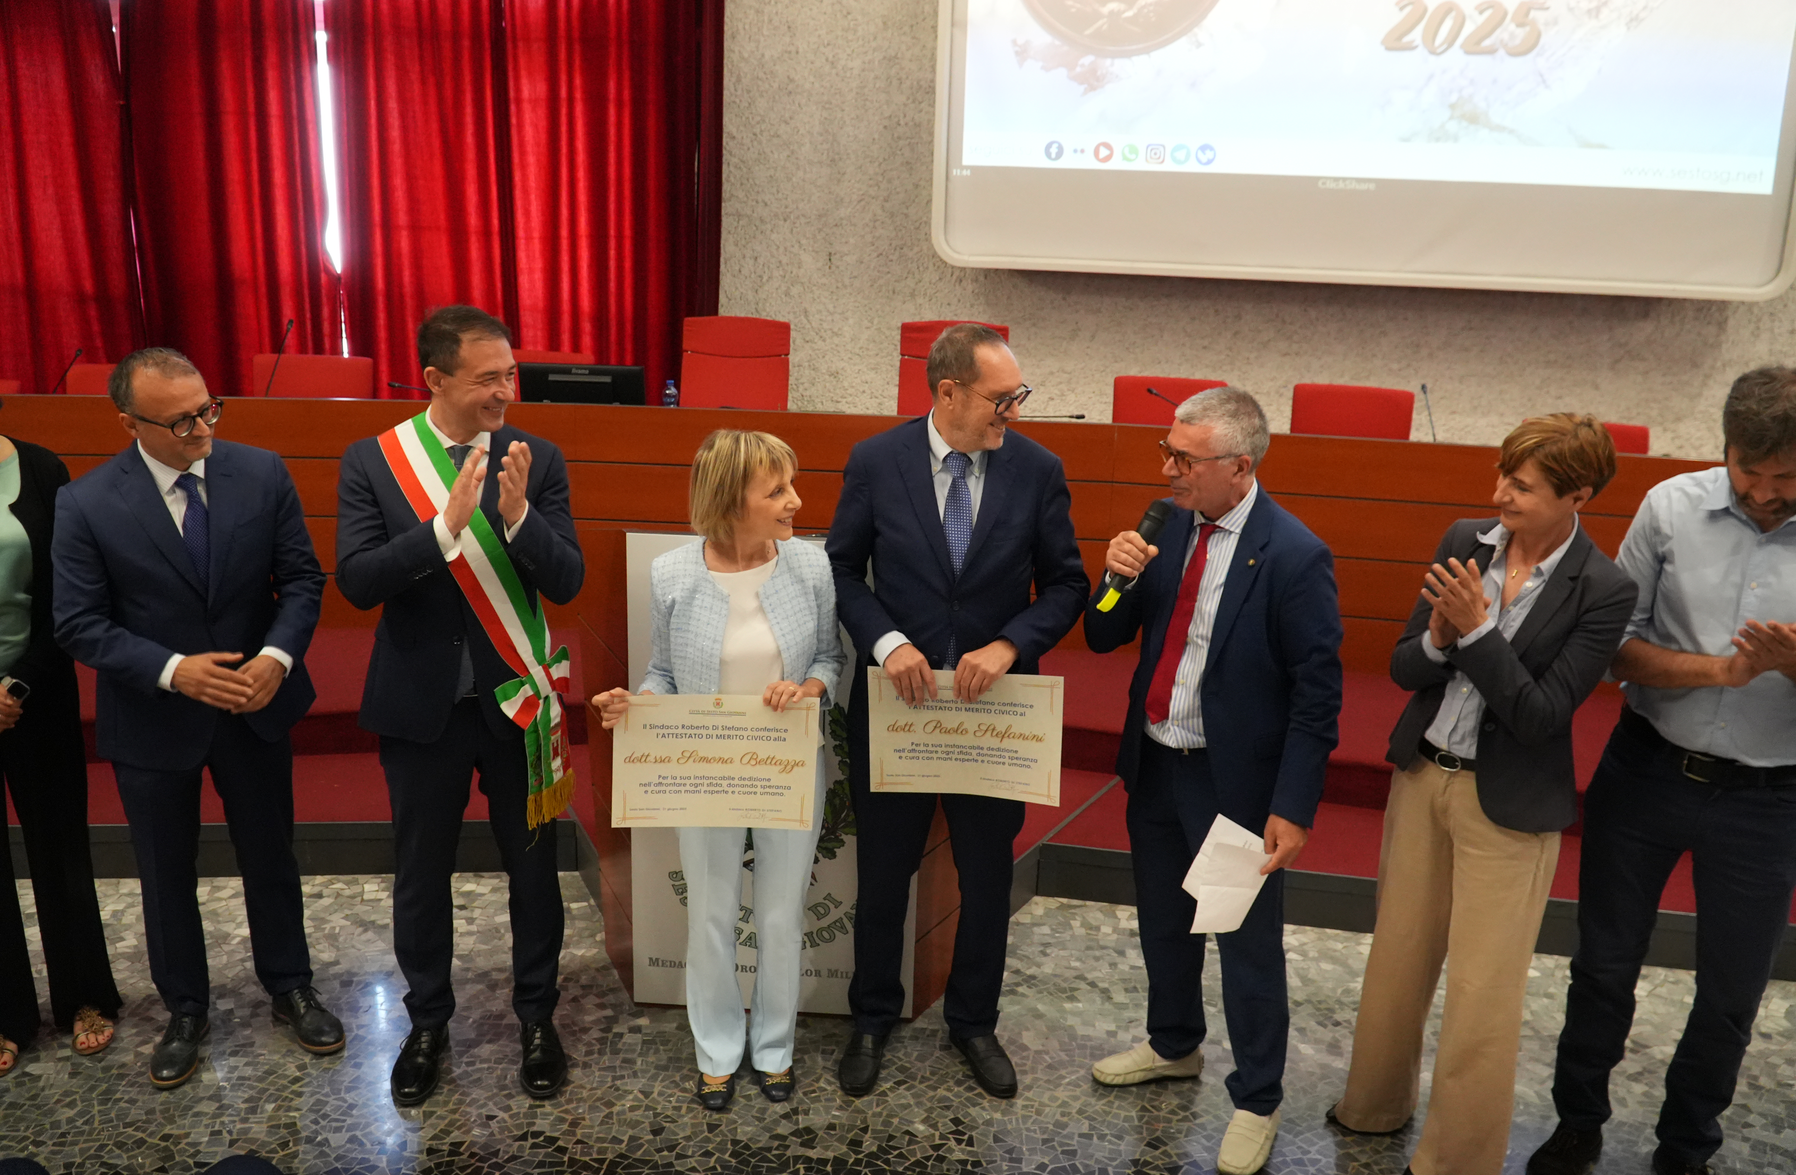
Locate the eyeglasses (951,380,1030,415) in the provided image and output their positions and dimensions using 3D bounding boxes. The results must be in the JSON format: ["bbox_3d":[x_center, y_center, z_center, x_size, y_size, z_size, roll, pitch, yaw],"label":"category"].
[{"bbox_3d":[0.194,-0.432,2.932,0.140,0.048,0.140,29,32,25],"label":"eyeglasses"}]

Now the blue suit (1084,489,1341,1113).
[{"bbox_3d":[0.723,0.496,2.997,0.540,1.410,0.400,11,15,35],"label":"blue suit"}]

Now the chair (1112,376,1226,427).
[{"bbox_3d":[1.317,-0.539,6.744,0.600,1.000,0.600,5,12,12],"label":"chair"}]

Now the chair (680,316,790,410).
[{"bbox_3d":[-0.859,-0.731,6.752,0.600,1.220,0.620,3,12,4],"label":"chair"}]

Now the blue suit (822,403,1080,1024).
[{"bbox_3d":[0.110,0.392,3.068,0.580,1.495,0.360,3,13,5],"label":"blue suit"}]

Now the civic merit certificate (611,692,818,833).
[{"bbox_3d":[-0.380,0.367,2.803,0.420,0.297,0.012,2,15,-8],"label":"civic merit certificate"}]

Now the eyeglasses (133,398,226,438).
[{"bbox_3d":[-1.539,-0.365,2.880,0.140,0.045,0.145,-25,26,-29],"label":"eyeglasses"}]

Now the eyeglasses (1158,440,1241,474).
[{"bbox_3d":[0.653,-0.283,2.883,0.140,0.048,0.140,-6,22,-17],"label":"eyeglasses"}]

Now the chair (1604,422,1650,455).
[{"bbox_3d":[2.914,-0.207,5.802,0.600,0.980,0.600,7,13,21],"label":"chair"}]

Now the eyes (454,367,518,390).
[{"bbox_3d":[-0.858,-0.435,2.800,0.120,0.035,0.050,-14,22,-39],"label":"eyes"}]

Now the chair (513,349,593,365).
[{"bbox_3d":[-1.867,-0.667,6.792,0.600,1.030,0.600,3,12,3],"label":"chair"}]

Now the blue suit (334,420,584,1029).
[{"bbox_3d":[-0.946,0.380,2.963,0.550,1.465,0.400,-1,13,-13],"label":"blue suit"}]

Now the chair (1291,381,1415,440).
[{"bbox_3d":[2.127,-0.408,6.356,0.600,1.050,0.620,5,13,11],"label":"chair"}]

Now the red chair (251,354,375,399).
[{"bbox_3d":[-2.810,-0.581,6.339,0.600,1.000,0.600,2,12,-2],"label":"red chair"}]

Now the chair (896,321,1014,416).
[{"bbox_3d":[0.240,-0.656,6.572,0.580,1.250,0.620,3,13,3],"label":"chair"}]

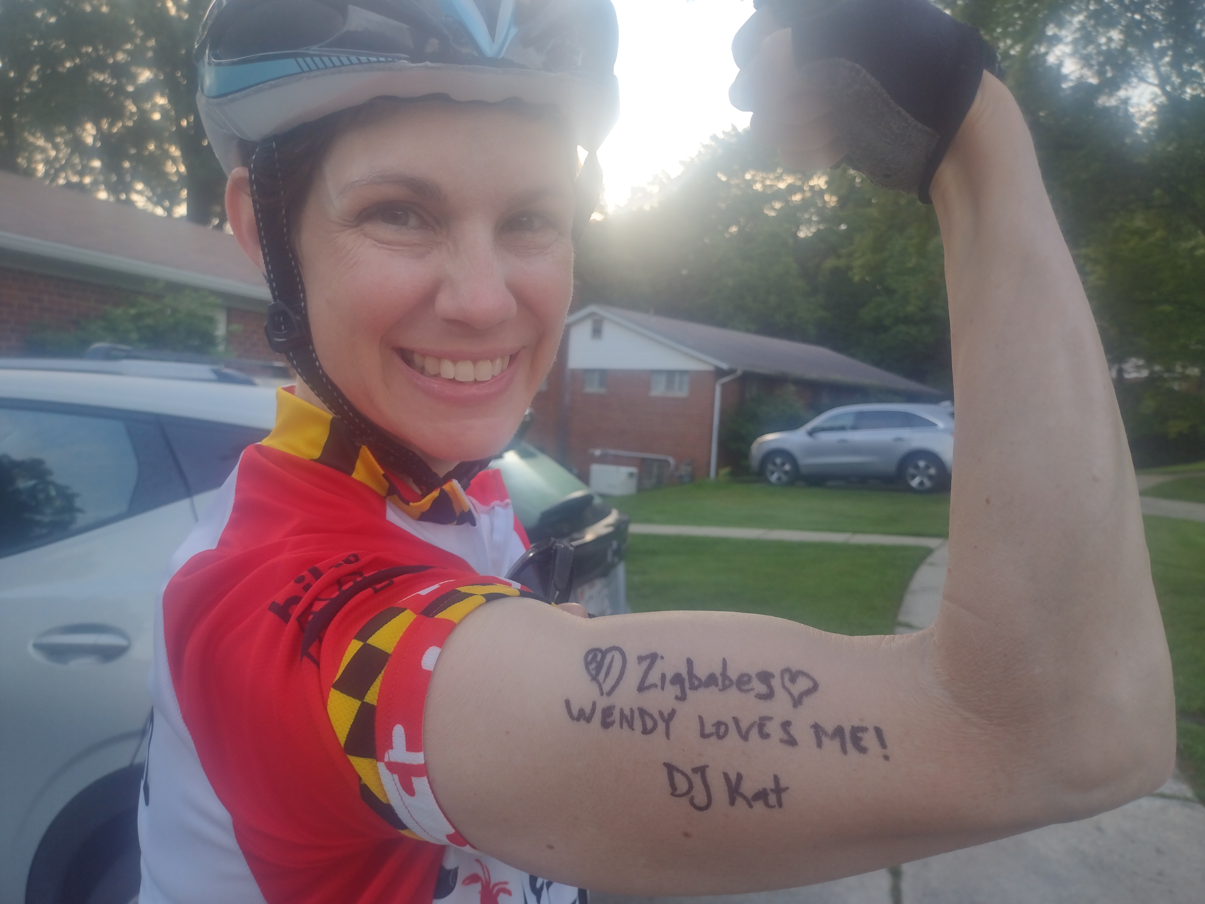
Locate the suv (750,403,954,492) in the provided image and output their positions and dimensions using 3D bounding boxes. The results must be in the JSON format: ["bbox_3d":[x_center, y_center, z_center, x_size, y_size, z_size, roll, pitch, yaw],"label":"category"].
[{"bbox_3d":[5.360,-0.100,18.800,4.930,1.710,1.960,2,2,33],"label":"suv"}]

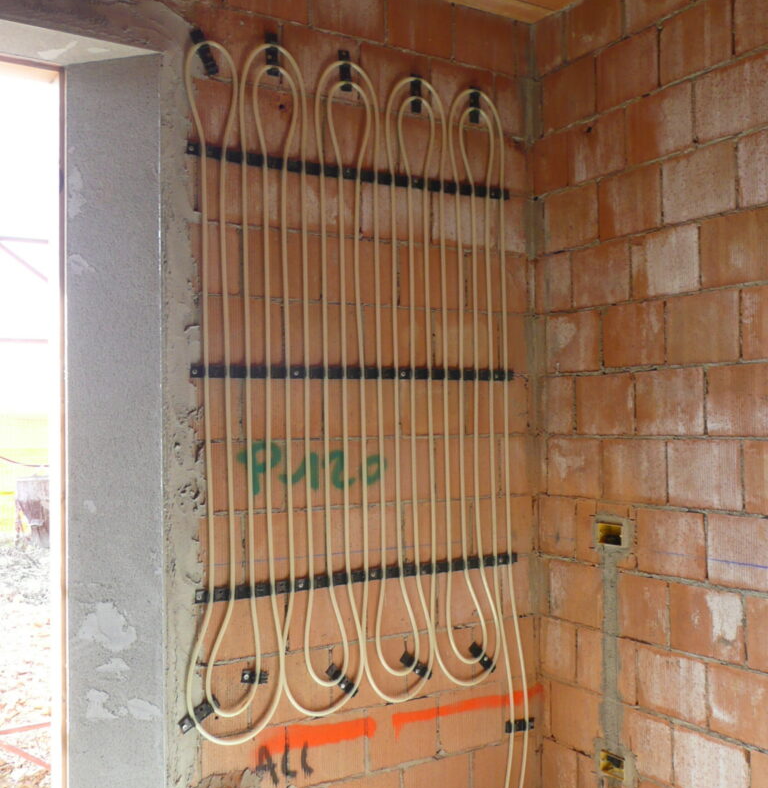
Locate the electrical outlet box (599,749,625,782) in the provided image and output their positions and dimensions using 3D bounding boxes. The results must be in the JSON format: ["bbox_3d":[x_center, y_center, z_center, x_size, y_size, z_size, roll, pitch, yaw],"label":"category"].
[{"bbox_3d":[0.729,1.152,2.581,0.046,0.068,0.098,1,-2,-35],"label":"electrical outlet box"}]

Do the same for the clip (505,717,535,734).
[{"bbox_3d":[0.457,1.112,2.771,0.117,0.038,0.024,0,-2,-29],"label":"clip"}]

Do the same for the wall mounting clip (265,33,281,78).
[{"bbox_3d":[-0.325,-0.988,2.414,0.039,0.124,0.024,0,-2,-29],"label":"wall mounting clip"}]

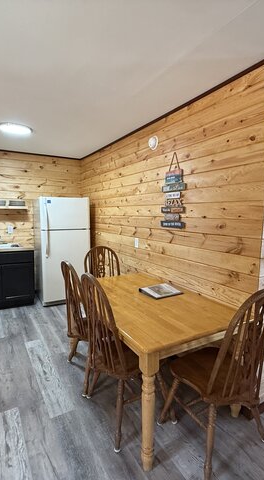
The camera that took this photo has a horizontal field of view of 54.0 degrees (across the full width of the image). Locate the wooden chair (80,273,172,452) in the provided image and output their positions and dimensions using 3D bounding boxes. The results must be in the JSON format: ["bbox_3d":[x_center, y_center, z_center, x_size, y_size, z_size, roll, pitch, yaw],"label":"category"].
[{"bbox_3d":[-0.063,0.736,1.846,0.560,1.040,0.530,-3,7,-30],"label":"wooden chair"}]

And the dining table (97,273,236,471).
[{"bbox_3d":[0.070,0.848,2.243,0.885,0.740,1.520,-3,7,-30],"label":"dining table"}]

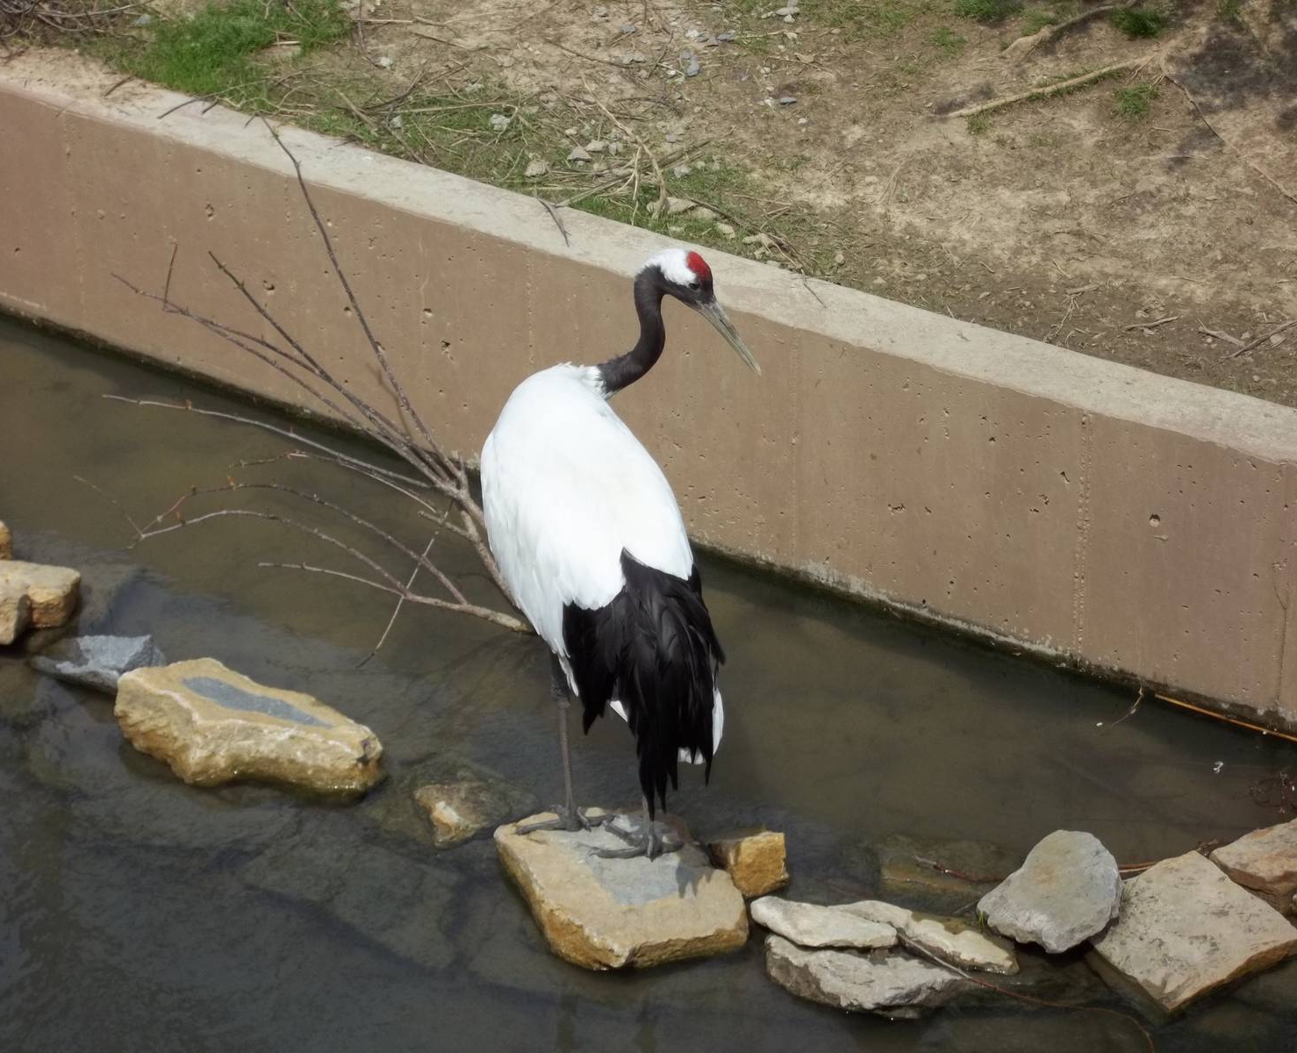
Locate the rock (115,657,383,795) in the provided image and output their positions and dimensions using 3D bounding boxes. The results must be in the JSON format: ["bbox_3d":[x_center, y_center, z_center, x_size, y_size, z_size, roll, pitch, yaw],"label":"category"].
[{"bbox_3d":[-0.729,0.376,7.081,0.490,0.140,0.220,15,32,27],"label":"rock"}]

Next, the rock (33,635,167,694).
[{"bbox_3d":[-1.026,0.259,7.390,0.230,0.070,0.150,12,31,22],"label":"rock"}]

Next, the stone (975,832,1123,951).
[{"bbox_3d":[0.691,0.627,6.694,0.235,0.120,0.215,5,30,10],"label":"stone"}]

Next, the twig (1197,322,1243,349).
[{"bbox_3d":[1.086,-0.359,7.396,0.030,0.022,0.106,-26,38,-37],"label":"twig"}]

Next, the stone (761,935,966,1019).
[{"bbox_3d":[0.345,0.741,6.436,0.320,0.090,0.140,8,30,16],"label":"stone"}]

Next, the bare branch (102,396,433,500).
[{"bbox_3d":[-0.788,-0.174,7.980,0.820,0.080,0.050,14,32,26],"label":"bare branch"}]

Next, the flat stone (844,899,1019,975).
[{"bbox_3d":[0.476,0.695,6.640,0.300,0.065,0.120,17,34,28],"label":"flat stone"}]

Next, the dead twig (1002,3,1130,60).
[{"bbox_3d":[0.928,-1.096,8.610,0.393,0.060,0.050,-22,36,-33],"label":"dead twig"}]

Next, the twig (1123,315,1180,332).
[{"bbox_3d":[0.963,-0.390,7.457,0.120,0.015,0.022,-15,32,-23],"label":"twig"}]

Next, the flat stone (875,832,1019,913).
[{"bbox_3d":[0.521,0.604,6.779,0.240,0.060,0.140,5,29,11],"label":"flat stone"}]

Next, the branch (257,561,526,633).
[{"bbox_3d":[-0.493,0.139,7.534,0.534,0.120,0.090,5,30,11],"label":"branch"}]

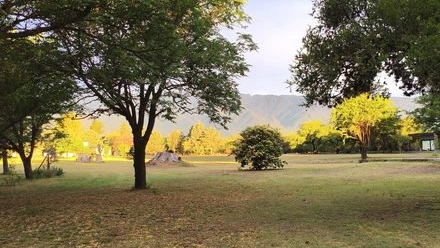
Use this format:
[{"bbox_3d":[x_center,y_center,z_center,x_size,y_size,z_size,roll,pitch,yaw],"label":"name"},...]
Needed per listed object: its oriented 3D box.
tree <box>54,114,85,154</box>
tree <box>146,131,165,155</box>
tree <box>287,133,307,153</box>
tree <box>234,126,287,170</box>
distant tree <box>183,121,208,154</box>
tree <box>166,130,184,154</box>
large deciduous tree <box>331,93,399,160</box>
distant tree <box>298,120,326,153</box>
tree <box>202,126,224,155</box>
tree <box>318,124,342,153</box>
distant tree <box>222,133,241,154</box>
[{"bbox_3d":[-25.331,1.779,56.000,5.420,7.120,5.420,0,-4,0],"label":"tree"},{"bbox_3d":[-11.710,3.540,60.000,3.270,4.360,3.270,0,-4,0],"label":"tree"},{"bbox_3d":[13.425,3.422,58.000,3.510,3.510,3.510,0,-4,0],"label":"tree"},{"bbox_3d":[2.546,1.515,21.300,3.480,2.840,3.310,0,-4,0],"label":"tree"},{"bbox_3d":[-4.784,2.720,62.000,4.500,6.380,4.500,0,-4,0],"label":"distant tree"},{"bbox_3d":[-8.348,3.283,62.000,3.380,4.500,3.380,0,-4,0],"label":"tree"},{"bbox_3d":[15.303,0.265,35.000,7.200,6.990,6.840,0,-4,0],"label":"large deciduous tree"},{"bbox_3d":[15.673,2.118,56.000,4.740,5.760,4.740,0,-4,0],"label":"distant tree"},{"bbox_3d":[-1.219,3.095,62.000,4.130,5.630,4.130,0,-4,0],"label":"tree"},{"bbox_3d":[18.723,2.626,56.000,4.070,4.740,4.070,0,-4,0],"label":"tree"},{"bbox_3d":[2.157,3.658,62.000,3.380,3.750,3.380,0,-4,0],"label":"distant tree"}]

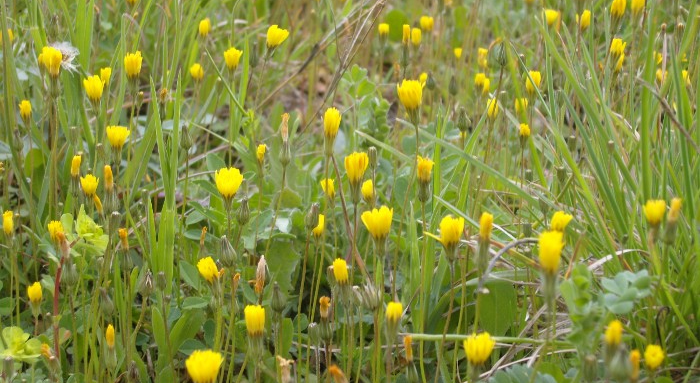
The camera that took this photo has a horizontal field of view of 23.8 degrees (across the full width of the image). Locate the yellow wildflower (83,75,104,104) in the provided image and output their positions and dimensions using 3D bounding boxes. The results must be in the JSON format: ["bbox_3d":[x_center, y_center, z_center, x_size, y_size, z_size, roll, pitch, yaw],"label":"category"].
[{"bbox_3d":[-0.220,-0.087,1.420,0.018,0.022,0.018,0,23,0],"label":"yellow wildflower"}]

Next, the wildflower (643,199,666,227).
[{"bbox_3d":[0.197,0.014,1.071,0.015,0.016,0.015,4,20,10],"label":"wildflower"}]

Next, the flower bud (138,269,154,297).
[{"bbox_3d":[-0.145,0.066,1.180,0.011,0.019,0.011,0,23,0],"label":"flower bud"}]

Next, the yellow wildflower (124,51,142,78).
[{"bbox_3d":[-0.193,-0.113,1.480,0.016,0.024,0.016,0,23,0],"label":"yellow wildflower"}]

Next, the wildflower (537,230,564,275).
[{"bbox_3d":[0.106,0.032,0.875,0.013,0.023,0.013,3,20,7],"label":"wildflower"}]

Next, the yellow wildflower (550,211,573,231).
[{"bbox_3d":[0.144,0.021,1.133,0.011,0.013,0.011,32,18,7],"label":"yellow wildflower"}]

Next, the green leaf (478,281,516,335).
[{"bbox_3d":[0.107,0.084,1.200,0.027,0.042,0.012,0,23,0],"label":"green leaf"}]

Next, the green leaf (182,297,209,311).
[{"bbox_3d":[-0.112,0.081,1.190,0.020,0.006,0.012,0,23,0],"label":"green leaf"}]

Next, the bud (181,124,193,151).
[{"bbox_3d":[-0.120,-0.040,1.215,0.008,0.020,0.008,-2,20,-6],"label":"bud"}]

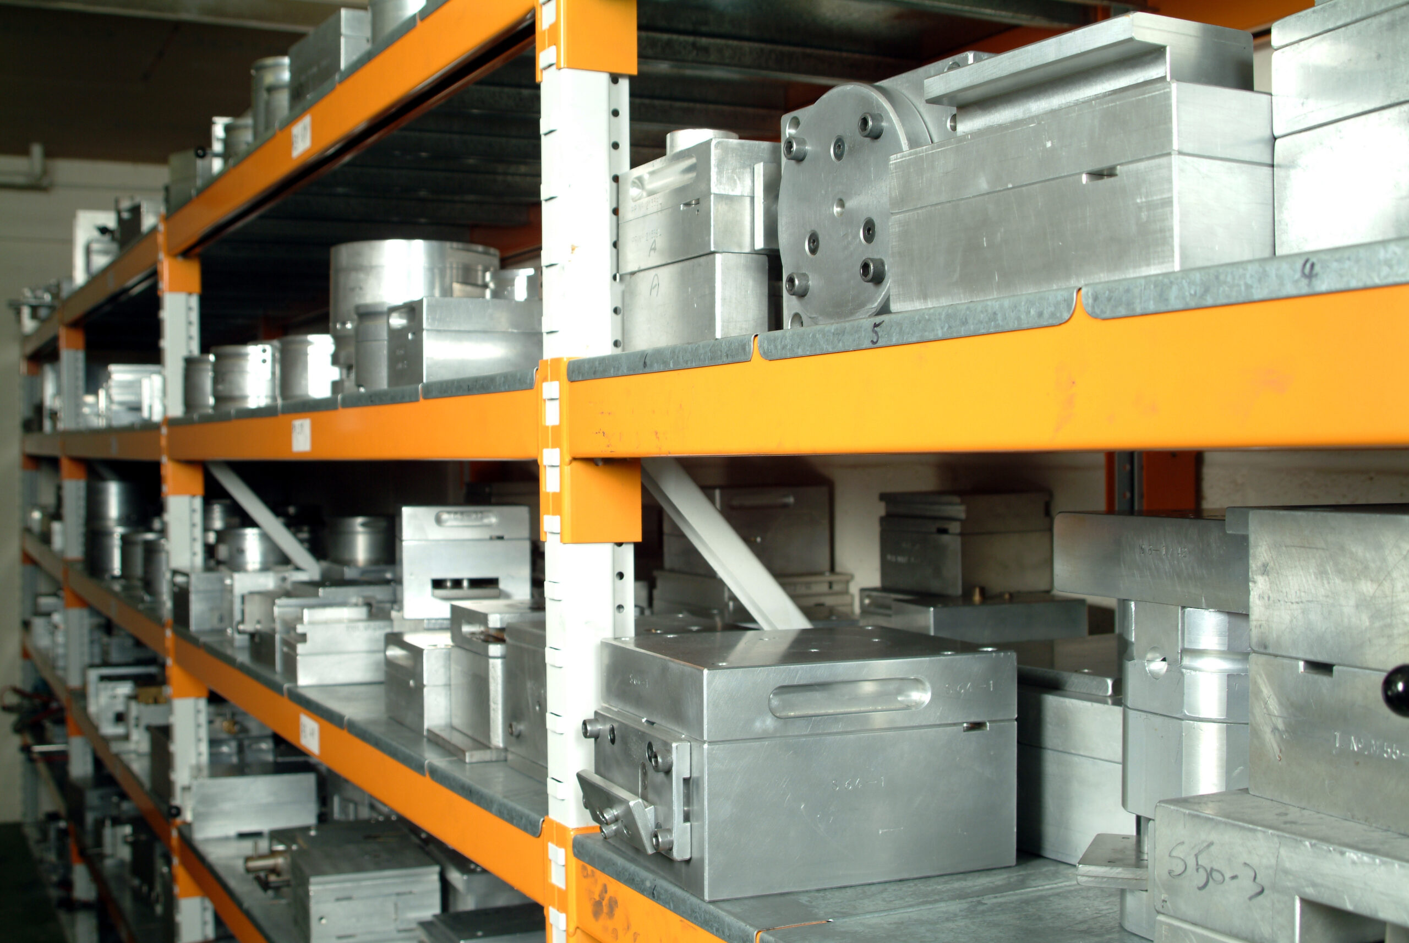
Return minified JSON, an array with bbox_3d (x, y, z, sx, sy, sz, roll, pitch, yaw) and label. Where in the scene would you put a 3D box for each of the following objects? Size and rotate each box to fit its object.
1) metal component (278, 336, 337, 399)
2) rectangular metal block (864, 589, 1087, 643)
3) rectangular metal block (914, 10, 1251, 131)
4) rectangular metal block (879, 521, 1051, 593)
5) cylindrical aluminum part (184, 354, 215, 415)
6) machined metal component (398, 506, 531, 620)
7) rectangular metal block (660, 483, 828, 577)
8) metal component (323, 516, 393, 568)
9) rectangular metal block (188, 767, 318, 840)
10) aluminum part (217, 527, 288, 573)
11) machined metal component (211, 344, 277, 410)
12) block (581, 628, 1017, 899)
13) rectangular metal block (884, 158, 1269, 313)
[{"bbox_3d":[-0.521,-0.133,2.158,0.071,0.088,0.071,-1,1,-27],"label":"metal component"},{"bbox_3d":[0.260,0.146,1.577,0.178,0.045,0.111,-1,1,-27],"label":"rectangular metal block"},{"bbox_3d":[0.170,-0.174,0.743,0.070,0.026,0.135,-1,1,-31],"label":"rectangular metal block"},{"bbox_3d":[0.268,0.090,1.697,0.111,0.061,0.142,-1,1,-27],"label":"rectangular metal block"},{"bbox_3d":[-0.861,-0.146,2.799,0.050,0.102,0.050,-1,1,-27],"label":"cylindrical aluminum part"},{"bbox_3d":[-0.296,0.106,2.011,0.150,0.131,0.150,0,1,-14],"label":"machined metal component"},{"bbox_3d":[0.047,0.066,1.891,0.140,0.098,0.143,-1,1,-26],"label":"rectangular metal block"},{"bbox_3d":[-0.534,0.107,2.551,0.107,0.072,0.107,0,1,0],"label":"metal component"},{"bbox_3d":[-0.779,0.560,2.818,0.205,0.096,0.094,-1,1,-27],"label":"rectangular metal block"},{"bbox_3d":[-0.920,0.158,3.352,0.143,0.083,0.143,-1,1,-27],"label":"aluminum part"},{"bbox_3d":[-0.727,-0.145,2.599,0.099,0.103,0.099,-1,1,-27],"label":"machined metal component"},{"bbox_3d":[0.052,0.197,1.168,0.268,0.146,0.197,-1,1,-23],"label":"block"},{"bbox_3d":[0.175,-0.106,0.780,0.070,0.052,0.192,-1,1,-31],"label":"rectangular metal block"}]

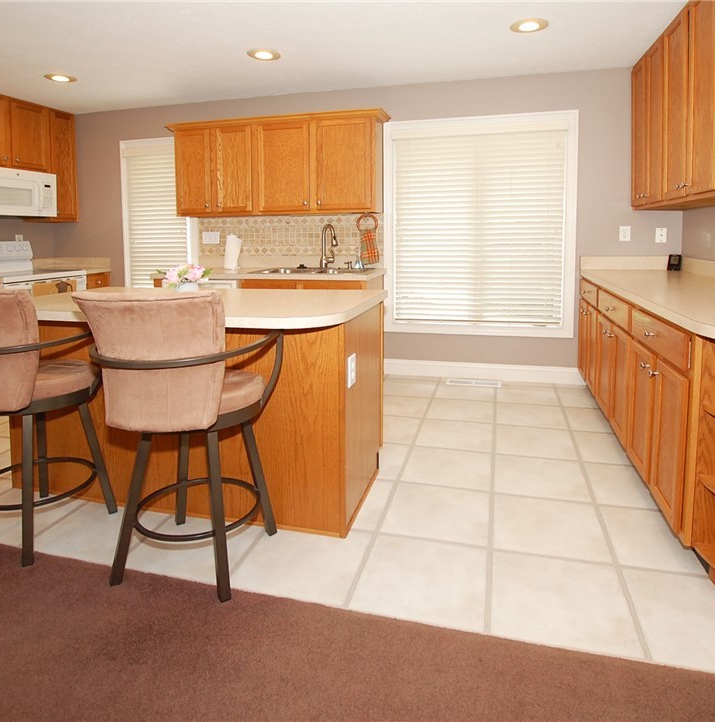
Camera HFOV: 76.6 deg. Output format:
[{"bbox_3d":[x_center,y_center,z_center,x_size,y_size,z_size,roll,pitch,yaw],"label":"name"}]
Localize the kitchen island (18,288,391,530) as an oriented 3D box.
[{"bbox_3d":[-0.880,0.158,2.438,1.804,0.951,1.061,3,10,15],"label":"kitchen island"}]

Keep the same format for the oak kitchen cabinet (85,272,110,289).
[{"bbox_3d":[-3.204,-0.505,5.040,0.634,0.926,0.333,3,10,15],"label":"oak kitchen cabinet"}]

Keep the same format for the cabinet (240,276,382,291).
[{"bbox_3d":[-0.407,-0.310,4.294,1.118,0.926,0.639,3,10,15],"label":"cabinet"}]

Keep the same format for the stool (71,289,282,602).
[{"bbox_3d":[-0.628,0.256,1.710,0.565,1.070,0.580,1,10,7],"label":"stool"}]

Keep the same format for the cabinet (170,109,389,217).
[{"bbox_3d":[-0.728,-1.767,4.159,2.049,0.822,0.379,3,10,15],"label":"cabinet"}]

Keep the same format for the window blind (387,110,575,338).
[{"bbox_3d":[1.073,-1.192,4.059,1.560,1.810,0.080,3,10,15],"label":"window blind"}]

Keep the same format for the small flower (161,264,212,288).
[{"bbox_3d":[-0.958,-0.474,2.570,0.260,0.180,0.240,3,10,15],"label":"small flower"}]

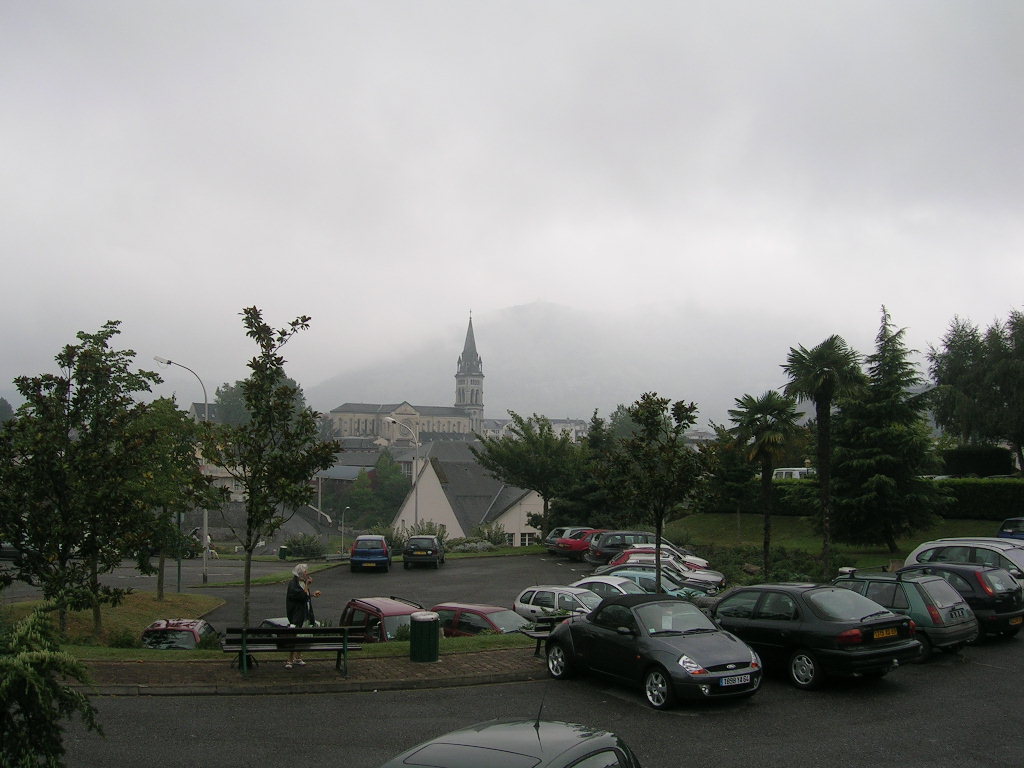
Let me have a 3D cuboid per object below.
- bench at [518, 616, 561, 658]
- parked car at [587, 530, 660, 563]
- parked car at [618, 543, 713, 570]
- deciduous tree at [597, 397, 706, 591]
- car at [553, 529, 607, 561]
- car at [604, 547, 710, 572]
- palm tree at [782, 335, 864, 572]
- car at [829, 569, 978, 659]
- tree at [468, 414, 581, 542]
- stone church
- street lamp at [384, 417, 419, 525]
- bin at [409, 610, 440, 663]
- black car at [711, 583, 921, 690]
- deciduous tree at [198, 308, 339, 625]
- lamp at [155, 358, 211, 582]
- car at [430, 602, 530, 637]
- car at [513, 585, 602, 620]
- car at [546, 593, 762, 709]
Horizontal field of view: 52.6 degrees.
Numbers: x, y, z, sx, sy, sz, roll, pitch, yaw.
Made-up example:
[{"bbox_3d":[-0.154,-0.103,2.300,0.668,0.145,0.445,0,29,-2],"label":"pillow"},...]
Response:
[{"bbox_3d":[1.173,4.183,17.618,2.100,0.800,0.620,2,-3,-33],"label":"bench"},{"bbox_3d":[5.675,7.538,47.257,4.400,1.580,1.740,2,-4,-22],"label":"parked car"},{"bbox_3d":[6.370,7.464,43.500,3.850,1.400,1.650,0,-3,5],"label":"parked car"},{"bbox_3d":[2.830,2.500,20.800,2.100,4.600,2.100,0,-3,0],"label":"deciduous tree"},{"bbox_3d":[4.014,7.911,51.050,1.700,1.400,4.200,-4,-6,42],"label":"car"},{"bbox_3d":[5.698,7.092,40.050,3.900,1.400,1.660,0,-4,2],"label":"car"},{"bbox_3d":[7.820,1.780,26.000,2.100,6.000,2.100,0,-3,0],"label":"palm tree"},{"bbox_3d":[6.477,4.166,19.094,1.590,1.430,3.620,3,-6,-41],"label":"car"},{"bbox_3d":[0.868,5.266,58.000,6.200,7.338,6.000,0,-3,0],"label":"tree"},{"bbox_3d":[-43.000,-1.000,440.000,63.000,58.000,25.000,2,-3,-36],"label":"stone church"},{"bbox_3d":[-6.884,6.292,64.500,2.000,8.534,0.350,0,-3,0],"label":"street lamp"},{"bbox_3d":[-1.446,4.259,17.367,0.470,0.770,0.470,0,-3,0],"label":"bin"},{"bbox_3d":[4.280,3.803,16.877,1.750,1.420,4.550,2,-3,-29],"label":"black car"},{"bbox_3d":[-4.374,1.689,18.600,2.350,5.963,2.300,0,-3,0],"label":"deciduous tree"},{"bbox_3d":[-13.087,3.366,41.000,2.150,9.068,0.350,0,-3,0],"label":"lamp"},{"bbox_3d":[-0.430,6.540,27.500,3.700,1.400,1.620,-1,-3,30],"label":"car"},{"bbox_3d":[2.060,6.699,30.600,3.730,1.420,1.620,-1,-3,25],"label":"car"},{"bbox_3d":[2.065,3.911,15.608,1.680,1.330,3.650,2,-5,-31],"label":"car"}]

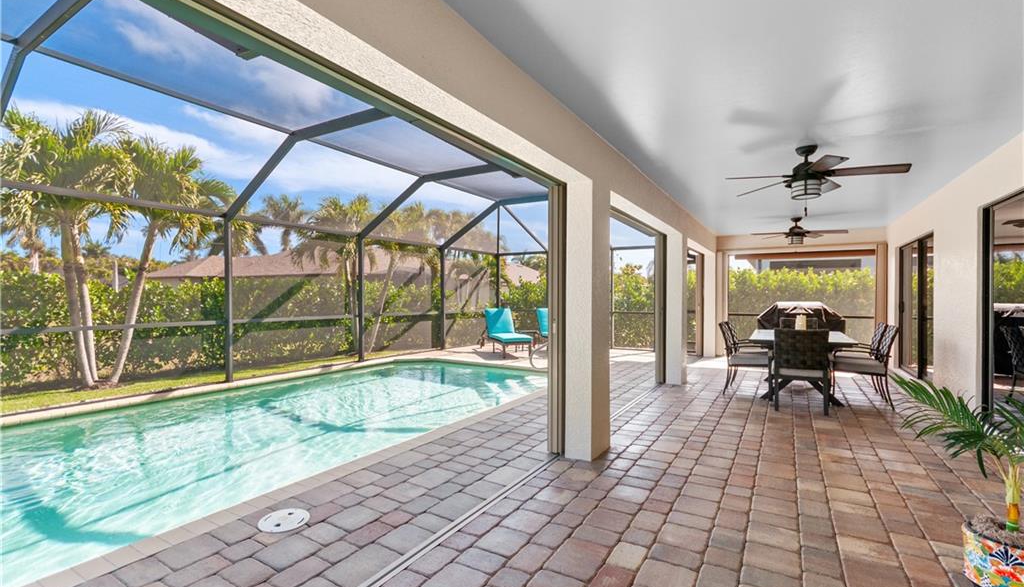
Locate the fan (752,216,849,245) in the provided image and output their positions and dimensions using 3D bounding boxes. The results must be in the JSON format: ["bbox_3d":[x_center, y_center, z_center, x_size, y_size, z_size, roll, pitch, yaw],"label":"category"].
[{"bbox_3d":[4.570,-0.978,6.829,1.293,0.420,1.293,0,0,33],"label":"fan"}]

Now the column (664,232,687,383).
[{"bbox_3d":[2.407,0.235,6.206,0.213,2.137,0.364,0,0,33],"label":"column"}]

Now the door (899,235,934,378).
[{"bbox_3d":[5.788,0.211,6.082,0.100,1.968,2.146,0,0,33],"label":"door"}]

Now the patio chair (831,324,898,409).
[{"bbox_3d":[4.183,0.849,5.066,0.596,0.922,0.552,0,0,33],"label":"patio chair"}]

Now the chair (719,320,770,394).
[{"bbox_3d":[3.041,0.850,5.543,0.596,0.910,0.552,0,0,33],"label":"chair"}]

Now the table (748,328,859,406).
[{"bbox_3d":[3.825,0.937,5.663,1.029,0.747,2.033,0,0,33],"label":"table"}]

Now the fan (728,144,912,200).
[{"bbox_3d":[2.454,-1.010,3.557,1.293,0.420,1.293,0,0,33],"label":"fan"}]

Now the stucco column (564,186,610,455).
[{"bbox_3d":[0.623,0.208,3.437,0.213,2.137,0.377,0,0,33],"label":"stucco column"}]

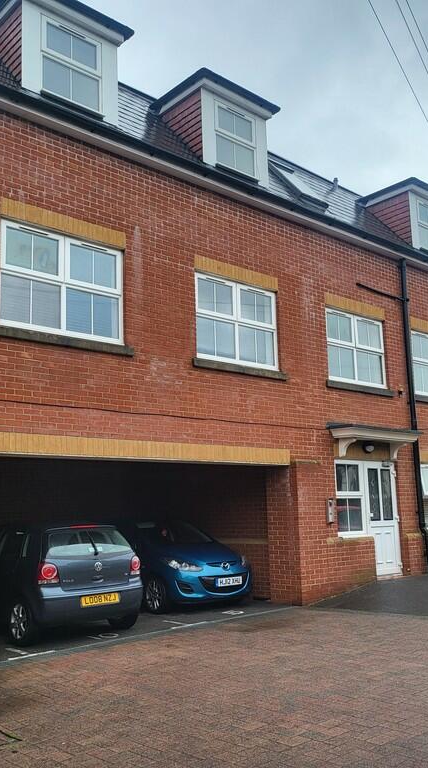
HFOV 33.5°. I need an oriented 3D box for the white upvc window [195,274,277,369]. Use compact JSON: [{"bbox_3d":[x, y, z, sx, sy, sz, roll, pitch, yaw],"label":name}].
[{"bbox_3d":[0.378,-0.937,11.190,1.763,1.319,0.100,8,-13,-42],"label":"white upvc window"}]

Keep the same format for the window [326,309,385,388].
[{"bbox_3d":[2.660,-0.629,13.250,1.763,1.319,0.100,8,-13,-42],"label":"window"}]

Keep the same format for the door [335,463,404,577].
[{"bbox_3d":[2.762,2.424,12.739,1.825,2.041,0.100,8,-13,-42],"label":"door"}]

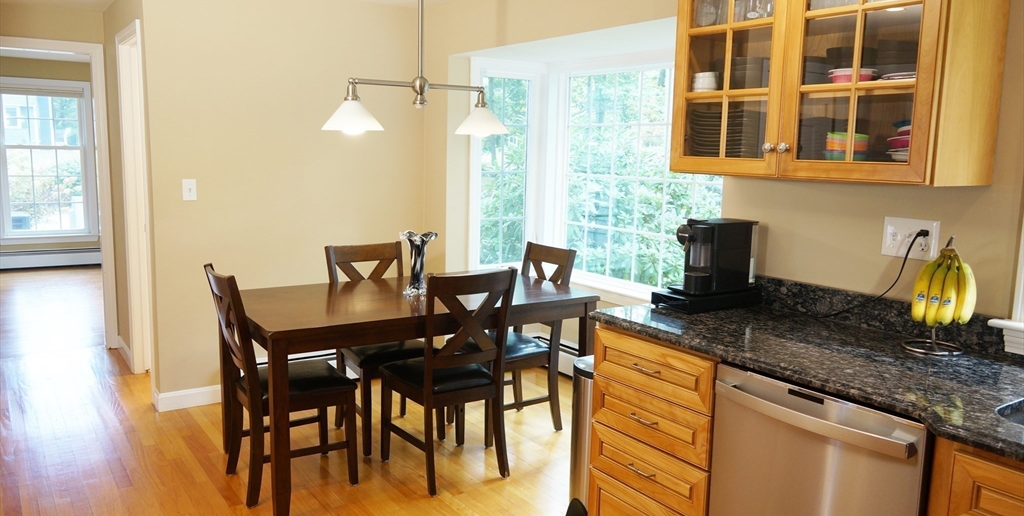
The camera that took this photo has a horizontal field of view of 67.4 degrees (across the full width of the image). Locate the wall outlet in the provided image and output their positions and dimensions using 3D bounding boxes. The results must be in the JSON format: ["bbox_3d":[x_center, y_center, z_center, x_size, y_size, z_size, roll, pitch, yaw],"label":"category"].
[{"bbox_3d":[1.204,-0.059,2.324,0.012,0.117,0.167,-4,9,-34],"label":"wall outlet"}]

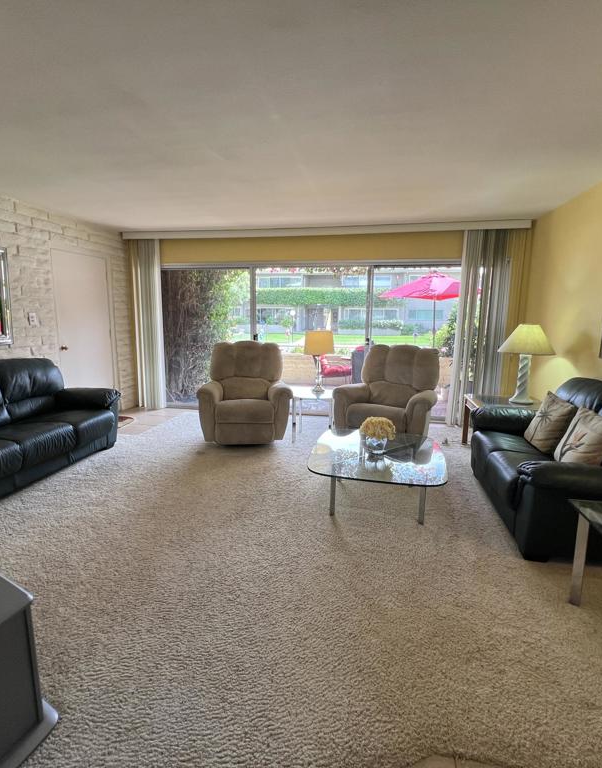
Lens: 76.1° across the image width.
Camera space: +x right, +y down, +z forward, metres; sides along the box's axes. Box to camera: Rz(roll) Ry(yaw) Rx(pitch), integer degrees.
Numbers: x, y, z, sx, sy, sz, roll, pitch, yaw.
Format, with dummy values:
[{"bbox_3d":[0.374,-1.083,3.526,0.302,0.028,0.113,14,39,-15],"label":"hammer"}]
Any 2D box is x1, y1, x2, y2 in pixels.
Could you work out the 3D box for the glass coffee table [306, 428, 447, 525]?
[{"bbox_3d":[0.542,0.695,2.804,0.910,0.395,0.940,2,11,10],"label":"glass coffee table"}]

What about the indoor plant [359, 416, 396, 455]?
[{"bbox_3d":[0.553,0.362,2.763,0.255,0.270,0.255,2,11,10],"label":"indoor plant"}]

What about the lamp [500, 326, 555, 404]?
[{"bbox_3d":[2.163,-0.185,3.708,0.480,0.750,0.480,2,11,10],"label":"lamp"}]

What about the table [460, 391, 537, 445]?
[{"bbox_3d":[2.021,0.445,3.827,0.670,0.545,0.640,2,11,10],"label":"table"}]

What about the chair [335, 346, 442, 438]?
[{"bbox_3d":[0.982,0.135,4.064,0.970,1.050,0.920,8,13,35],"label":"chair"}]

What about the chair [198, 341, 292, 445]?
[{"bbox_3d":[-0.609,0.064,4.377,0.970,1.050,0.920,0,10,-4],"label":"chair"}]

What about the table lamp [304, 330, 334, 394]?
[{"bbox_3d":[0.198,-0.241,4.279,0.335,0.690,0.335,2,11,10],"label":"table lamp"}]

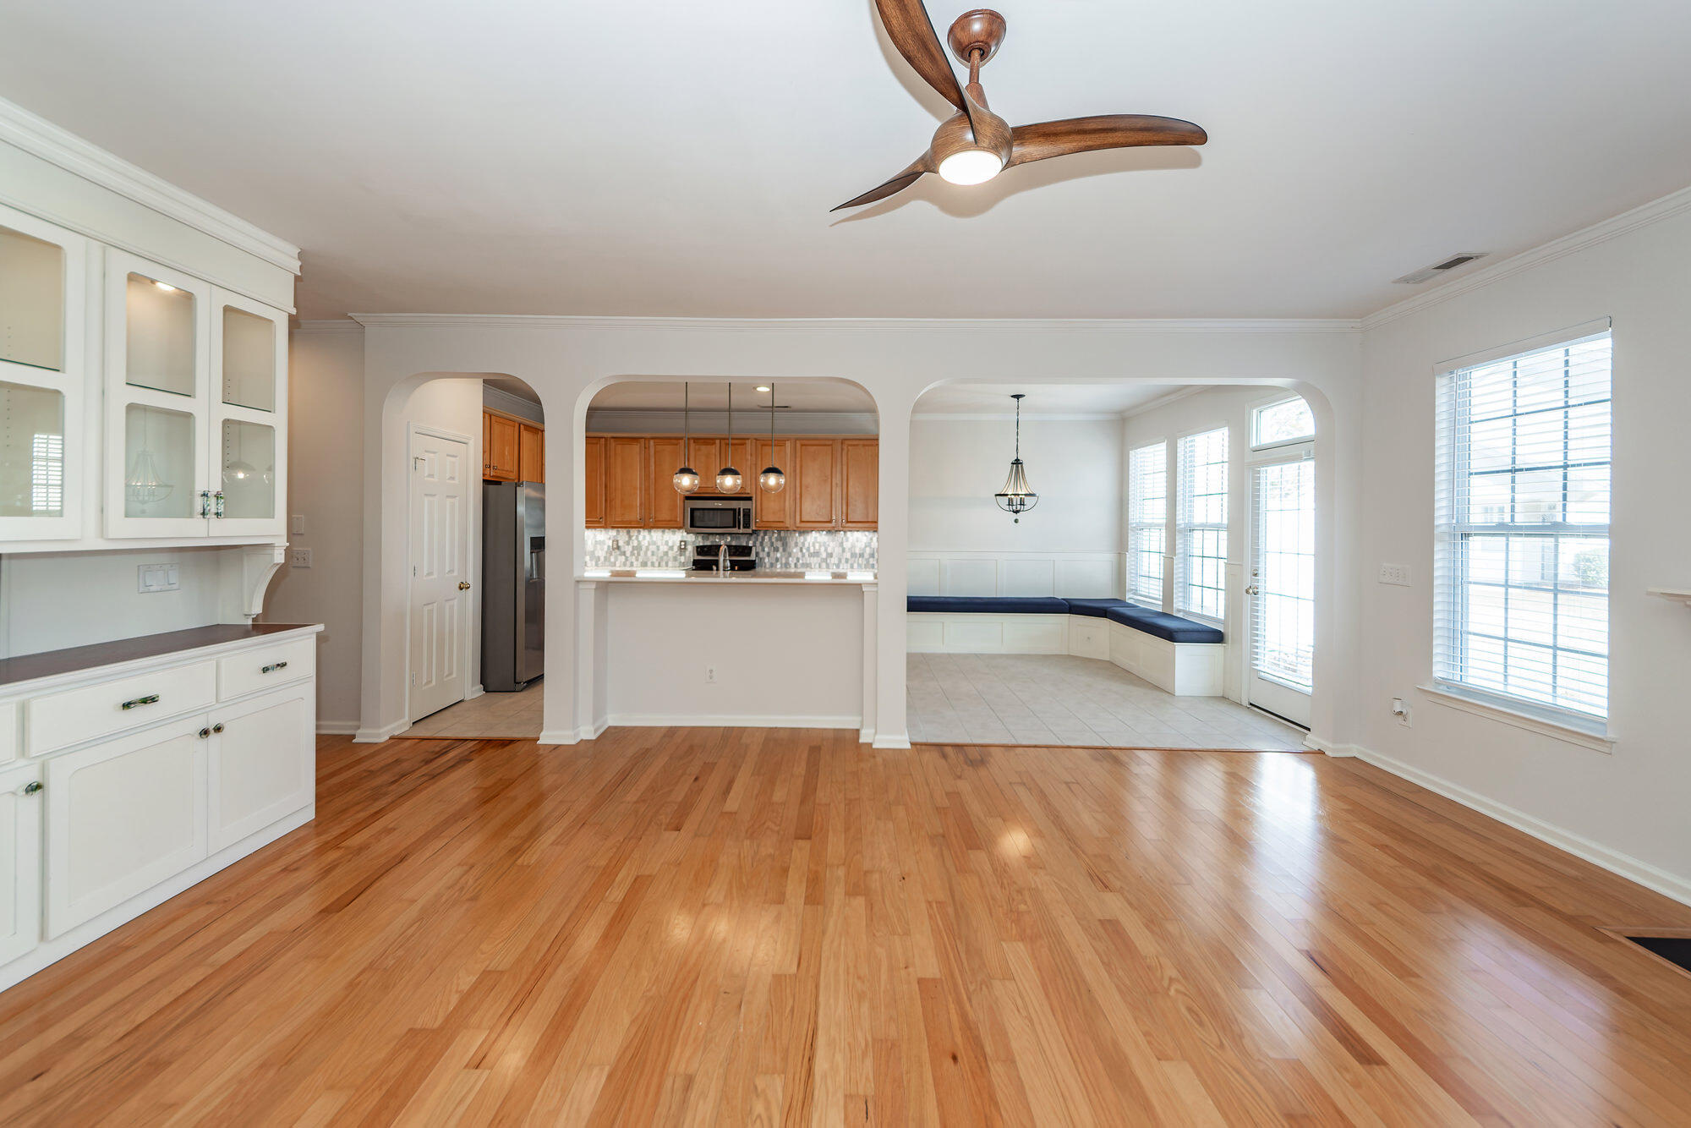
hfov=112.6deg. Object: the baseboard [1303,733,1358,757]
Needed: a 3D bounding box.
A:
[{"bbox_3d":[3.100,1.163,3.630,0.210,0.090,0.230,1,2,1],"label":"baseboard"}]

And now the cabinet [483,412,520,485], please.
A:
[{"bbox_3d":[-3.370,-1.063,5.160,0.320,0.630,0.800,1,2,1],"label":"cabinet"}]

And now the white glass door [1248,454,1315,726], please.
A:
[{"bbox_3d":[3.260,0.200,4.180,0.060,1.960,0.780,1,2,1],"label":"white glass door"}]

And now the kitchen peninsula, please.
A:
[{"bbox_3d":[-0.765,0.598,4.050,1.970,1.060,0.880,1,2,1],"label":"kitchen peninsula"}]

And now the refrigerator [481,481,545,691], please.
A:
[{"bbox_3d":[-3.050,0.144,5.100,0.800,1.750,0.880,1,2,1],"label":"refrigerator"}]

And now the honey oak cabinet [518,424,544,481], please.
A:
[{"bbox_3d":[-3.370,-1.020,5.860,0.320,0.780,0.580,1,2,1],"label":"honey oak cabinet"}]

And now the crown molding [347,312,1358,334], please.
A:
[{"bbox_3d":[0.050,-1.500,3.520,6.280,0.100,0.090,1,2,1],"label":"crown molding"}]

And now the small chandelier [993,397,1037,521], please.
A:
[{"bbox_3d":[1.714,-1.058,5.650,0.440,1.280,0.440,1,2,1],"label":"small chandelier"}]

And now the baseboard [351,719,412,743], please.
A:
[{"bbox_3d":[-3.025,1.093,3.720,0.240,0.090,0.250,1,2,1],"label":"baseboard"}]

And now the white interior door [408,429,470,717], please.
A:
[{"bbox_3d":[-3.000,0.085,4.190,0.050,2.030,0.580,1,2,1],"label":"white interior door"}]

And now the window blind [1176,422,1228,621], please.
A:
[{"bbox_3d":[3.240,-0.363,5.155,0.060,1.650,0.740,1,2,1],"label":"window blind"}]

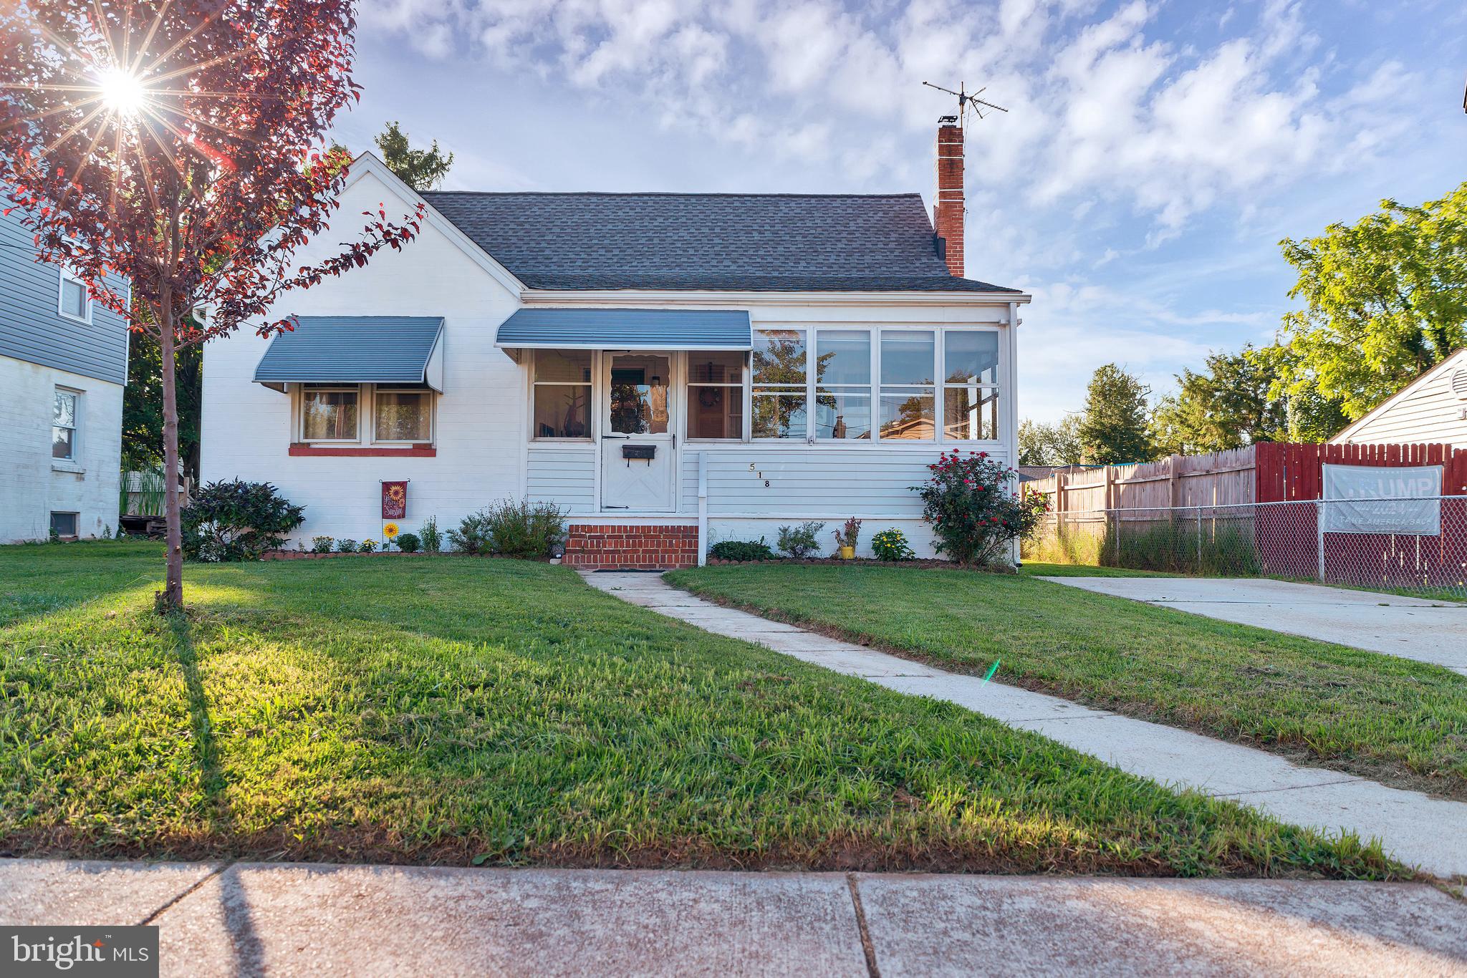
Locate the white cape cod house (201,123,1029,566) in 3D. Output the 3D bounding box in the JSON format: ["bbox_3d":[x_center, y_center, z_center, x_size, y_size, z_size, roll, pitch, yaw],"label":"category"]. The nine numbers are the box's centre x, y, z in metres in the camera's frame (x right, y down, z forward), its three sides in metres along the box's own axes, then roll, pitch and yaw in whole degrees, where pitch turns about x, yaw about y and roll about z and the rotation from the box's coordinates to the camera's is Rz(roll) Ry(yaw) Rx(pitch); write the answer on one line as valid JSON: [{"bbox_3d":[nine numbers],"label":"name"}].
[{"bbox_3d":[-1.265,-2.533,16.547,10.300,7.350,10.700,0,-3,0],"label":"white cape cod house"}]

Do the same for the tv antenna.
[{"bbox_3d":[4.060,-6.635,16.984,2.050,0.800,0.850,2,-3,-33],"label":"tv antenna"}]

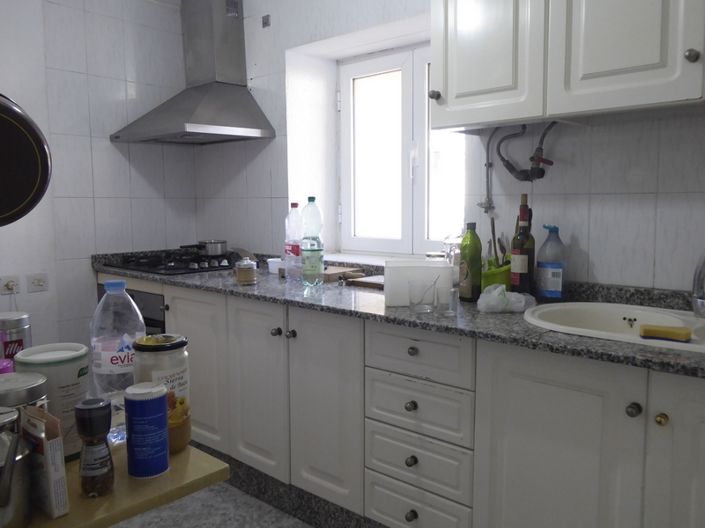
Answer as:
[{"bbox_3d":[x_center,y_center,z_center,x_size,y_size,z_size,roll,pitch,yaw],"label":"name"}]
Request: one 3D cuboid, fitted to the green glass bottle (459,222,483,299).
[{"bbox_3d":[0.414,-0.005,2.058,0.078,0.272,0.078,0,6,0],"label":"green glass bottle"}]

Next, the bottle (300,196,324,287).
[{"bbox_3d":[-0.166,-0.091,2.447,0.098,0.360,0.098,0,6,0],"label":"bottle"}]

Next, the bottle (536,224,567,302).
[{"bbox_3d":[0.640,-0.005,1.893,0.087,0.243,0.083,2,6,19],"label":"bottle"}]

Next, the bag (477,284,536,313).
[{"bbox_3d":[0.468,0.097,1.762,0.165,0.070,0.115,-2,6,-10],"label":"bag"}]

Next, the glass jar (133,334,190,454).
[{"bbox_3d":[-0.337,0.229,1.050,0.092,0.190,0.092,-1,6,0],"label":"glass jar"}]

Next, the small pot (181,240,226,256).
[{"bbox_3d":[-0.784,-0.077,3.085,0.148,0.076,0.280,4,7,37],"label":"small pot"}]

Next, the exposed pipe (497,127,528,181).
[{"bbox_3d":[0.564,-0.392,2.075,0.120,0.195,0.075,5,8,42],"label":"exposed pipe"}]

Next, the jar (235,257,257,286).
[{"bbox_3d":[-0.413,0.029,2.313,0.076,0.107,0.076,-1,6,0],"label":"jar"}]

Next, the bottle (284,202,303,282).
[{"bbox_3d":[-0.260,-0.100,2.650,0.088,0.338,0.088,0,6,0],"label":"bottle"}]

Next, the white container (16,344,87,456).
[{"bbox_3d":[-0.513,0.239,1.023,0.114,0.180,0.114,1,6,13],"label":"white container"}]

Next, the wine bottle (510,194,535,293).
[{"bbox_3d":[0.573,-0.060,1.974,0.074,0.336,0.074,-6,8,-43],"label":"wine bottle"}]

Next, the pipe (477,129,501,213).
[{"bbox_3d":[0.485,-0.333,2.117,0.075,0.310,0.050,5,8,42],"label":"pipe"}]

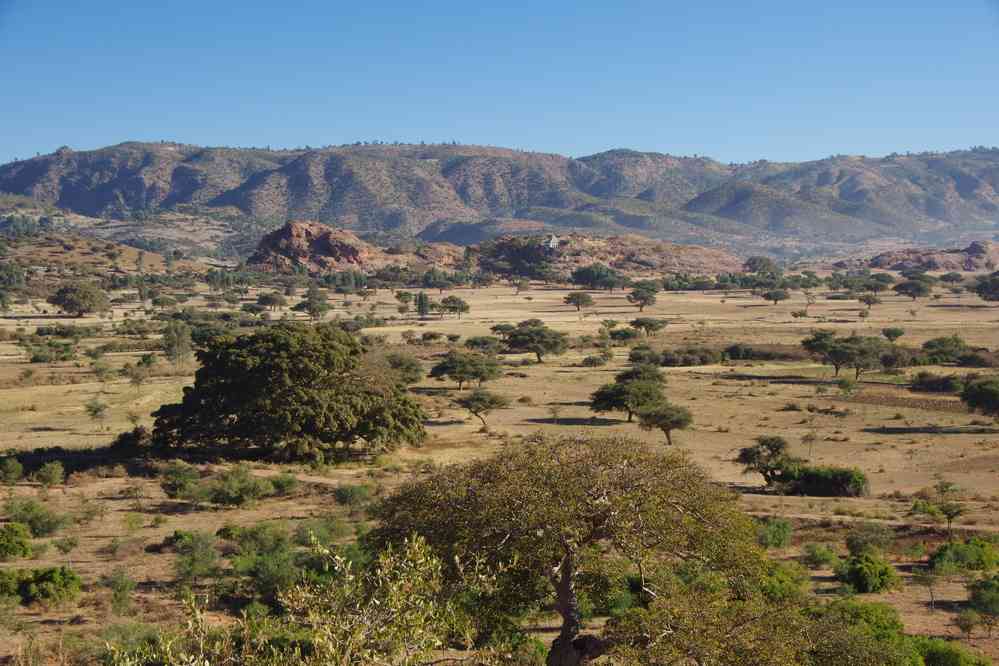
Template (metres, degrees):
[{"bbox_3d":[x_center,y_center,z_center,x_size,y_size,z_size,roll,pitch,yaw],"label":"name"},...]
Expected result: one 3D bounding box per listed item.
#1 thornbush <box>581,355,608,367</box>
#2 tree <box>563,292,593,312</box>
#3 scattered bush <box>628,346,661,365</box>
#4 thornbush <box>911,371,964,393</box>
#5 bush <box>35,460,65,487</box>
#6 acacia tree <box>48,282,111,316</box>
[{"bbox_3d":[18.564,5.374,347.026,5.470,2.340,5.200,0,3,3],"label":"thornbush"},{"bbox_3d":[25.071,-9.964,570.825,9.640,6.110,9.160,0,3,3],"label":"tree"},{"bbox_3d":[27.600,4.280,337.910,6.090,3.430,5.480,0,3,0],"label":"scattered bush"},{"bbox_3d":[68.620,7.440,278.140,8.150,3.140,5.700,0,3,0],"label":"thornbush"},{"bbox_3d":[-44.334,13.686,174.962,2.960,2.510,2.640,0,3,0],"label":"bush"},{"bbox_3d":[-122.521,-9.648,516.830,18.640,9.700,16.770,0,3,0],"label":"acacia tree"}]

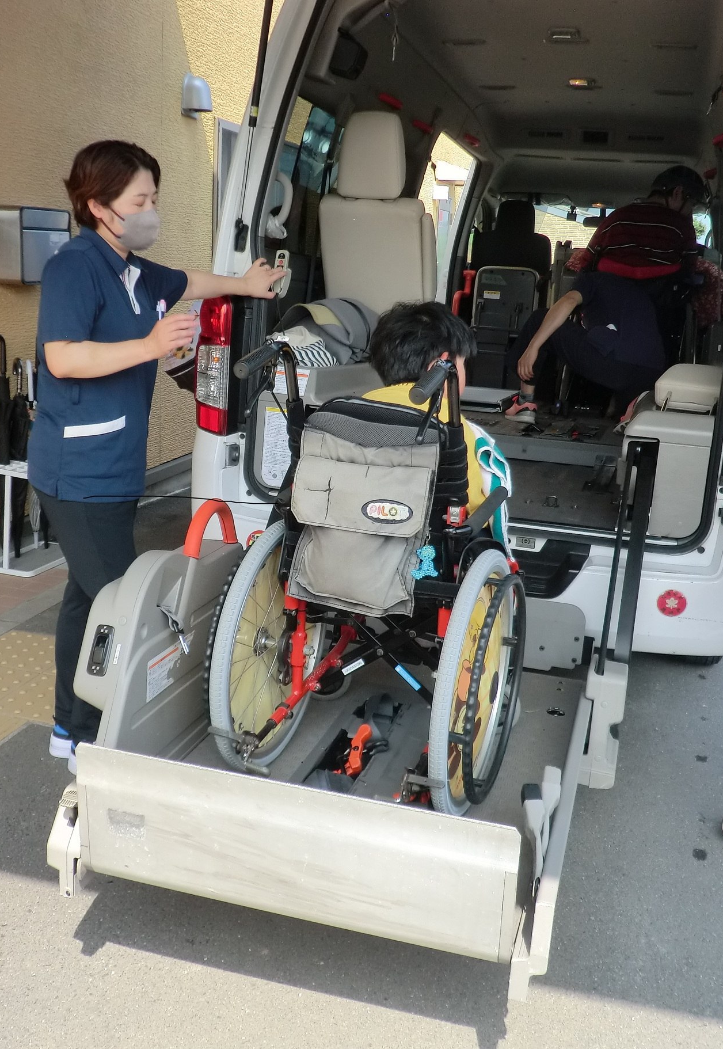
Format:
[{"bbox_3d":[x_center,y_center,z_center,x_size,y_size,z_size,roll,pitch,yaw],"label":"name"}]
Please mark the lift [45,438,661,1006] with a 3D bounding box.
[{"bbox_3d":[0.085,0.248,2.452,1.020,0.800,1.400,6,12,17],"label":"lift"}]

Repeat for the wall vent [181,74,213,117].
[{"bbox_3d":[-1.004,-2.644,6.482,0.140,0.230,0.190,5,12,12],"label":"wall vent"}]

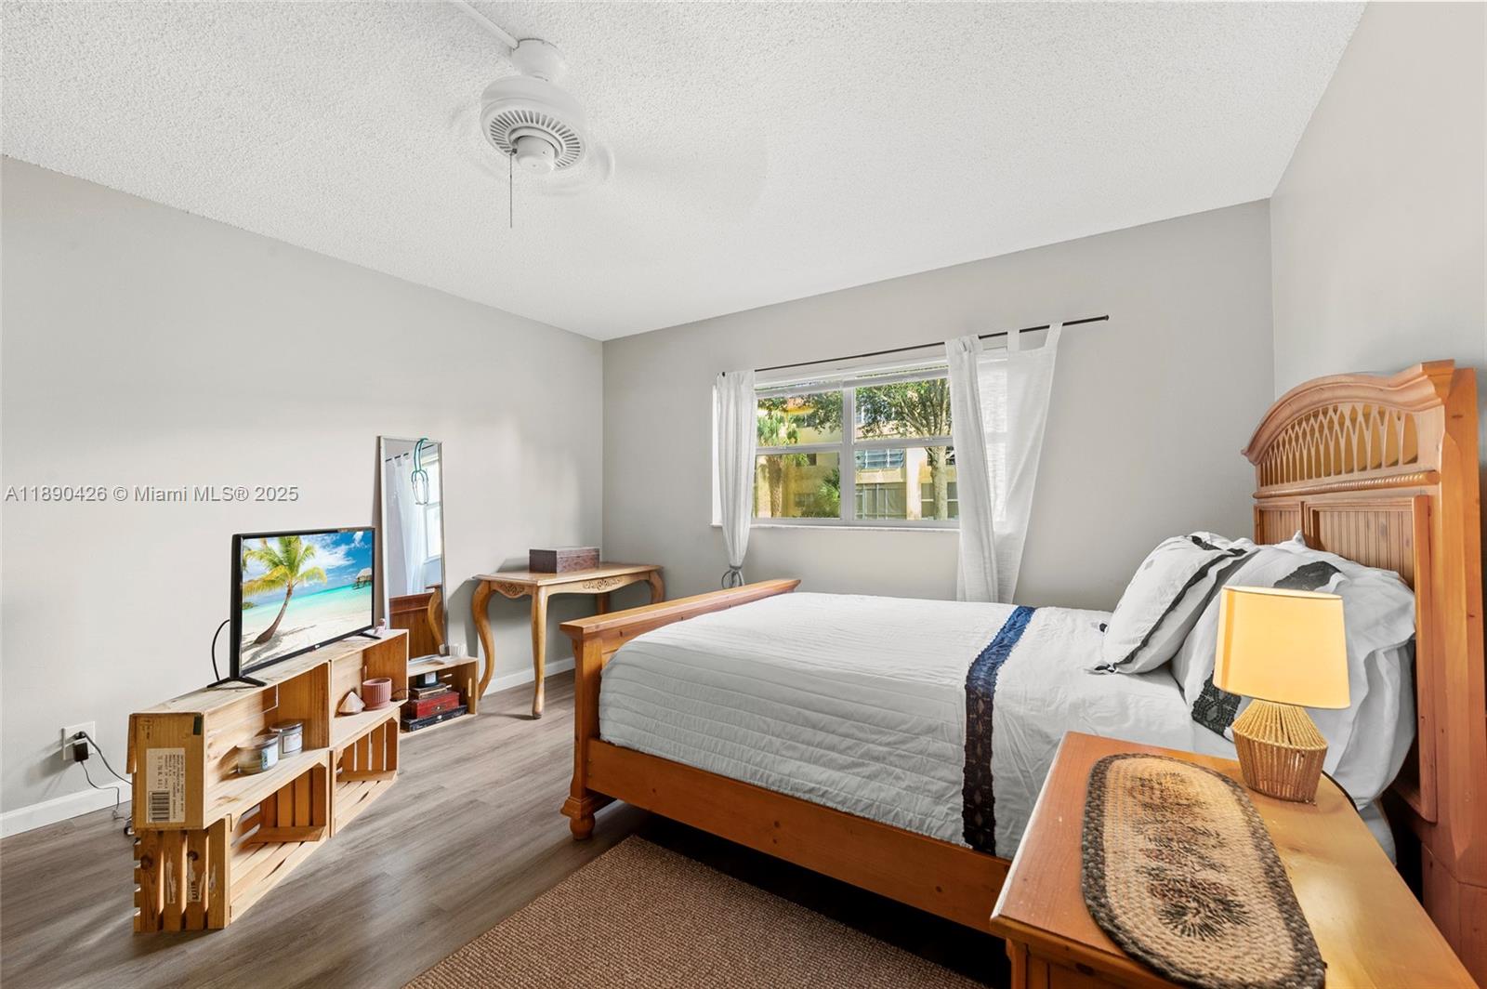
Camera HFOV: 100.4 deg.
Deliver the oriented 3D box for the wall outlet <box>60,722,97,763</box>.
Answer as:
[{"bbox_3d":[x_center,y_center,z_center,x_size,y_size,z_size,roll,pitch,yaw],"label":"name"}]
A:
[{"bbox_3d":[-2.517,0.938,2.349,0.012,0.122,0.080,-1,-1,31],"label":"wall outlet"}]

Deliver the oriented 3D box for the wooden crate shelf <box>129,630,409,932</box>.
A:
[{"bbox_3d":[-1.578,0.910,2.203,0.240,0.616,1.085,0,-1,-2],"label":"wooden crate shelf"}]

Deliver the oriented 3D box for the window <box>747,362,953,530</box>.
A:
[{"bbox_3d":[0.582,-0.262,3.657,1.820,0.920,0.100,-1,-1,34],"label":"window"}]

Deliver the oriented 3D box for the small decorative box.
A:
[{"bbox_3d":[-1.169,0.427,4.061,0.245,0.137,0.350,-1,-1,31],"label":"small decorative box"}]

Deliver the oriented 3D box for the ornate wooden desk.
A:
[{"bbox_3d":[-1.101,0.869,4.020,0.580,0.750,1.060,-1,-1,31],"label":"ornate wooden desk"}]

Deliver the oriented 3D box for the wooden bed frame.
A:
[{"bbox_3d":[0.697,0.460,2.326,2.250,1.505,1.700,-1,-1,33],"label":"wooden bed frame"}]

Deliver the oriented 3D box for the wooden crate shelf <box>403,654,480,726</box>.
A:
[{"bbox_3d":[-1.713,1.082,3.344,0.240,0.307,0.457,-1,-1,31],"label":"wooden crate shelf"}]

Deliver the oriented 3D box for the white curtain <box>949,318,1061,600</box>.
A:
[{"bbox_3d":[1.275,0.057,3.033,0.530,1.730,0.120,-1,-1,34],"label":"white curtain"}]

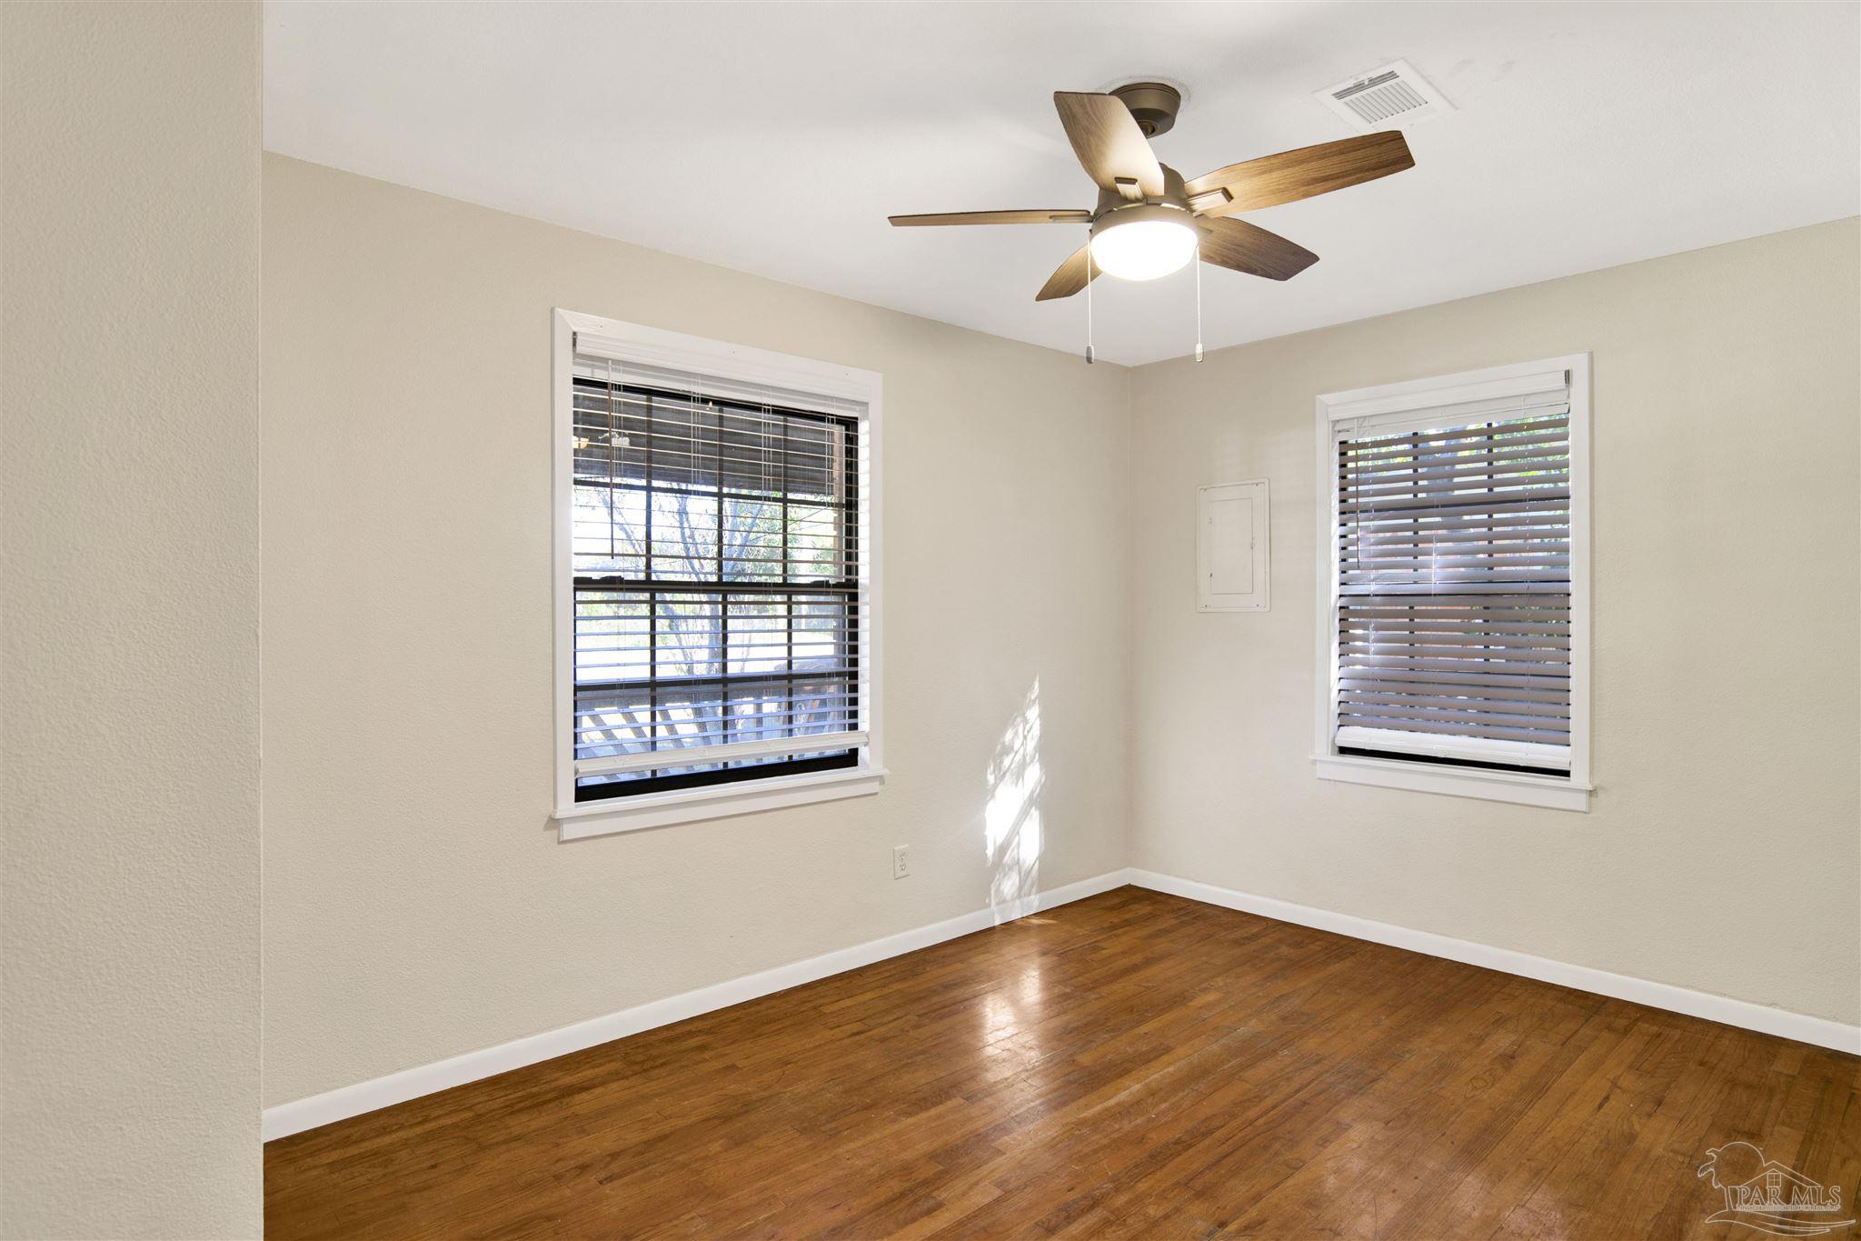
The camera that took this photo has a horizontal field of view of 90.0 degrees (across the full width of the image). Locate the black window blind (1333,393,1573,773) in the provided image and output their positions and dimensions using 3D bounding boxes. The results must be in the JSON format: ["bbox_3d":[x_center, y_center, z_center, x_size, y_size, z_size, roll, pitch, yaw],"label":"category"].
[{"bbox_3d":[1.925,-0.143,3.496,0.799,1.327,0.065,1,1,44],"label":"black window blind"}]

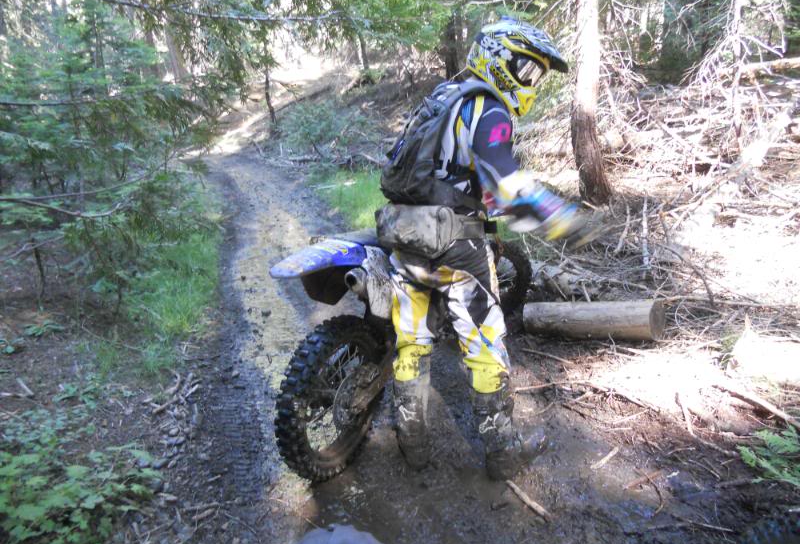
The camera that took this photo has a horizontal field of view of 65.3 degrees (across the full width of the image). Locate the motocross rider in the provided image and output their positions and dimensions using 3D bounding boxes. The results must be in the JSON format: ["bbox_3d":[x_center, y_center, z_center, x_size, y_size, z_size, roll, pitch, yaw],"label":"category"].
[{"bbox_3d":[0.316,-0.093,2.360,0.720,1.730,0.600,-9,17,-23],"label":"motocross rider"}]

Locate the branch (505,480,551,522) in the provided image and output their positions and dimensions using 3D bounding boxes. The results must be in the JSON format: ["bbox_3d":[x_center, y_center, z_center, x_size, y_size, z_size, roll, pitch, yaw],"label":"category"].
[{"bbox_3d":[0.483,0.854,2.352,0.028,0.026,0.246,-12,21,-25],"label":"branch"}]

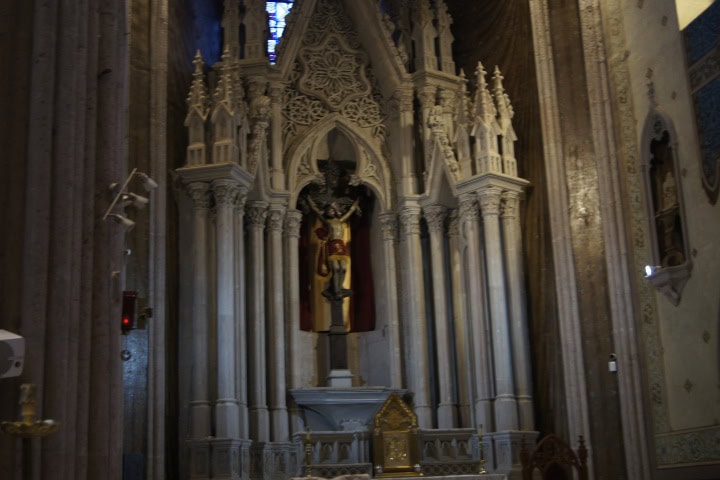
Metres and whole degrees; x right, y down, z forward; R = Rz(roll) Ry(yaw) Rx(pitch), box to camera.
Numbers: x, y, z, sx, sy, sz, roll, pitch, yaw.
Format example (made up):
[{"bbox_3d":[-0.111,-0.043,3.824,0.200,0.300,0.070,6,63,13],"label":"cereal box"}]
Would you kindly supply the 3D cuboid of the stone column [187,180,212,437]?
[{"bbox_3d":[-2.031,0.862,11.407,0.315,3.221,0.315,-5,-13,11],"label":"stone column"}]

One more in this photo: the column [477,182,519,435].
[{"bbox_3d":[1.862,0.893,12.151,0.301,3.275,0.301,-2,-13,0],"label":"column"}]

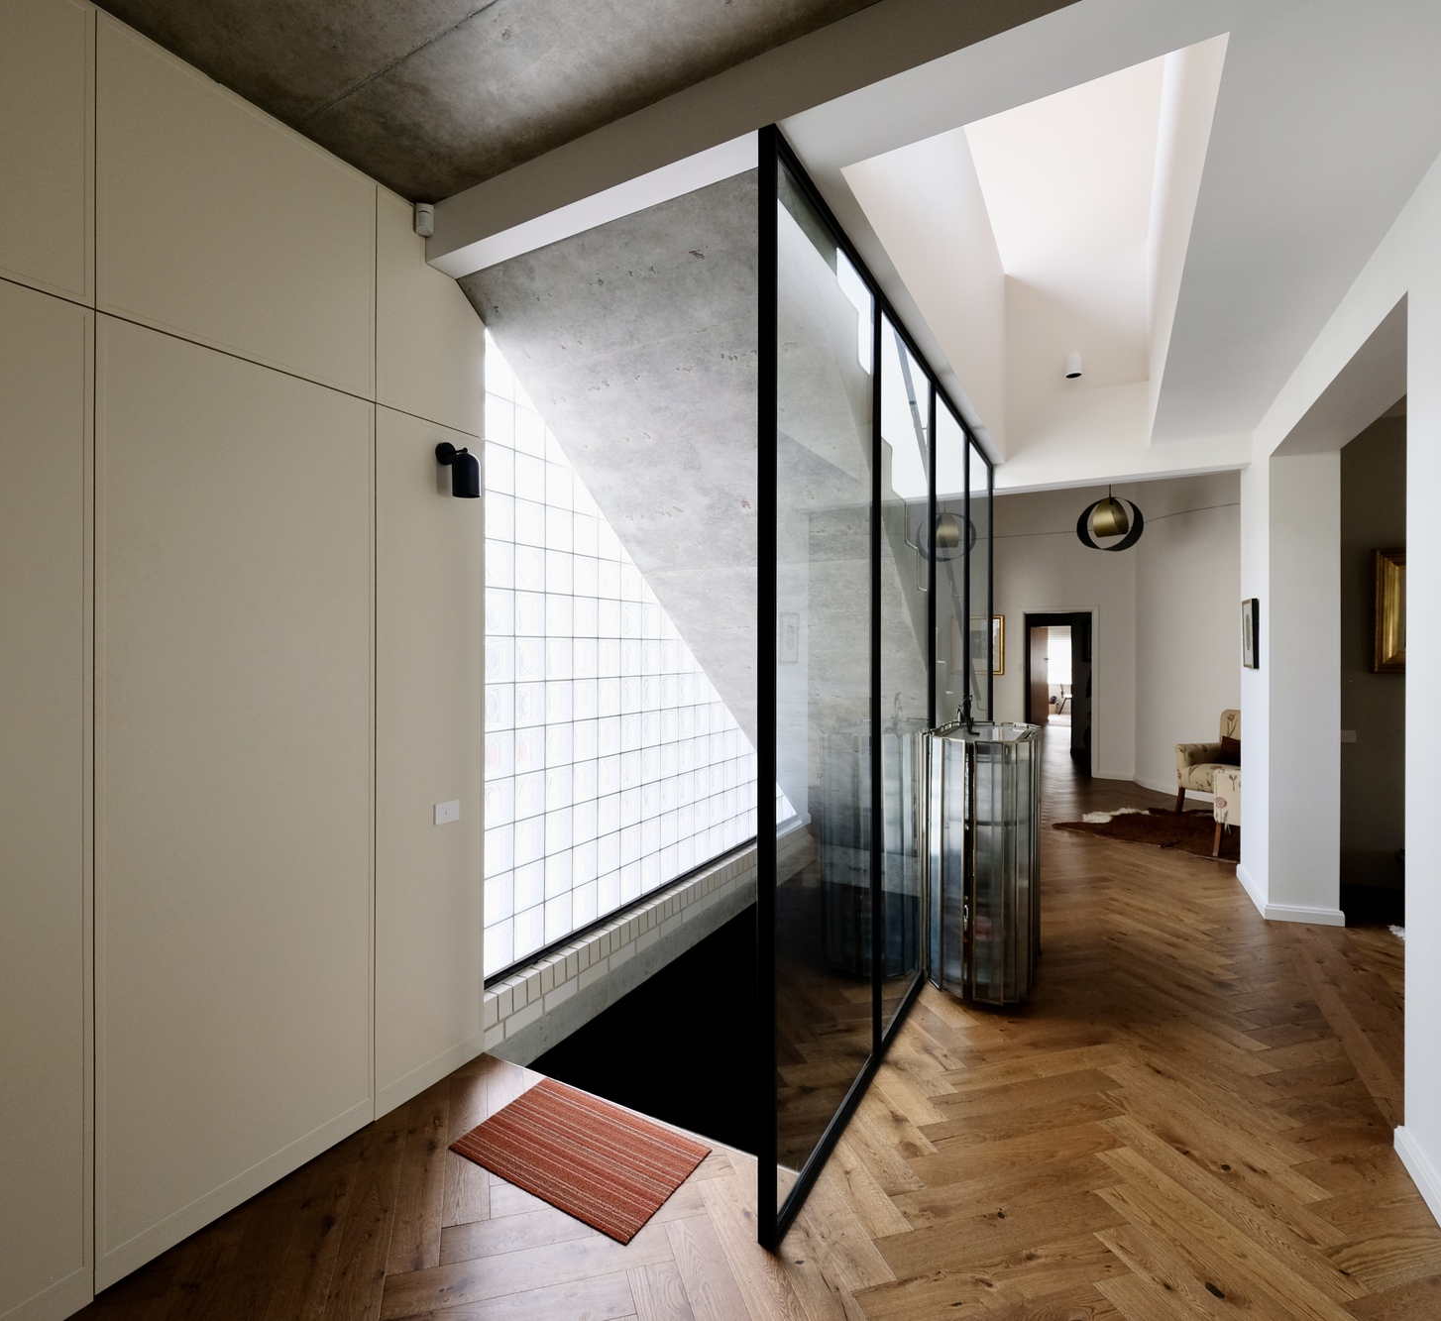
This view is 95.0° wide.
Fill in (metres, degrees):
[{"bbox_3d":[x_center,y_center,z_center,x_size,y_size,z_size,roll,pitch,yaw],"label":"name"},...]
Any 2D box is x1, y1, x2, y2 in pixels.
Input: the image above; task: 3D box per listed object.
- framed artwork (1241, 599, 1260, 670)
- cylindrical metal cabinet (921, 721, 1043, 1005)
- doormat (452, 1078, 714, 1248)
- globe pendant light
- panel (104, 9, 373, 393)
[{"bbox_3d":[3.594,-0.175,4.464,0.034,0.460,0.340,0,0,30],"label":"framed artwork"},{"bbox_3d":[1.422,1.006,3.531,0.510,1.245,0.920,0,0,30],"label":"cylindrical metal cabinet"},{"bbox_3d":[-0.467,1.629,2.208,0.745,0.010,0.428,0,0,30],"label":"doormat"},{"bbox_3d":[4.064,-1.480,6.900,0.600,0.650,0.580,0,0,30],"label":"globe pendant light"},{"bbox_3d":[-1.421,-1.287,2.021,0.030,0.768,0.738,0,0,31],"label":"panel"}]

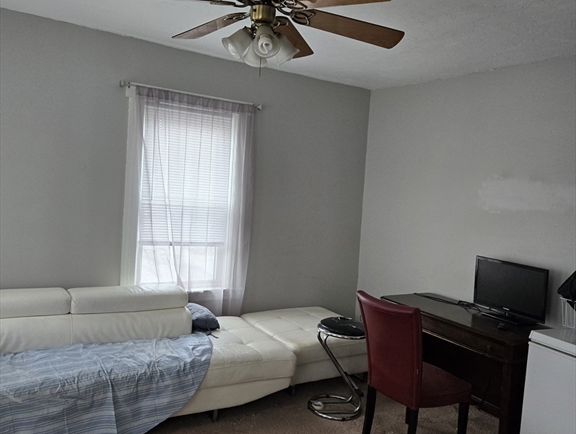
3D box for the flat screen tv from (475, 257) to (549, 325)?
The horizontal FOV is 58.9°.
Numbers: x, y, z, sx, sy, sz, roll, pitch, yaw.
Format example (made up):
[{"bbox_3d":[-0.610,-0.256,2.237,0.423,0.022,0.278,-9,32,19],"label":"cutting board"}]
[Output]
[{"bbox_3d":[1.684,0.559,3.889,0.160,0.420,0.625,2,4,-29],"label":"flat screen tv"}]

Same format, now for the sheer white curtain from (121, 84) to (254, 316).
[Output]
[{"bbox_3d":[-0.834,-0.024,4.399,1.130,2.030,0.120,1,4,-34],"label":"sheer white curtain"}]

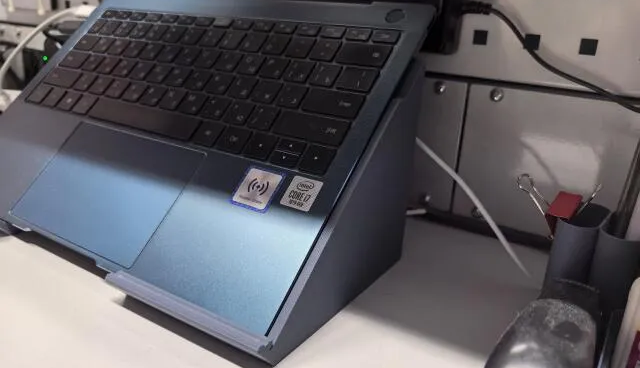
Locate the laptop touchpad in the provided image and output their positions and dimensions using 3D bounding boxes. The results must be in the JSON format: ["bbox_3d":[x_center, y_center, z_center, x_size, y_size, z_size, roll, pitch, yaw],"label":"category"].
[{"bbox_3d":[-0.128,0.001,0.295,0.115,0.002,0.074,15,64,29],"label":"laptop touchpad"}]

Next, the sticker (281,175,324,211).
[{"bbox_3d":[-0.009,0.005,0.244,0.016,0.001,0.017,15,64,29],"label":"sticker"}]

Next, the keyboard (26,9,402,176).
[{"bbox_3d":[-0.086,-0.073,0.329,0.266,0.005,0.102,15,64,29],"label":"keyboard"}]

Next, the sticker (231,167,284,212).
[{"bbox_3d":[-0.031,0.003,0.254,0.023,0.001,0.023,15,64,29],"label":"sticker"}]

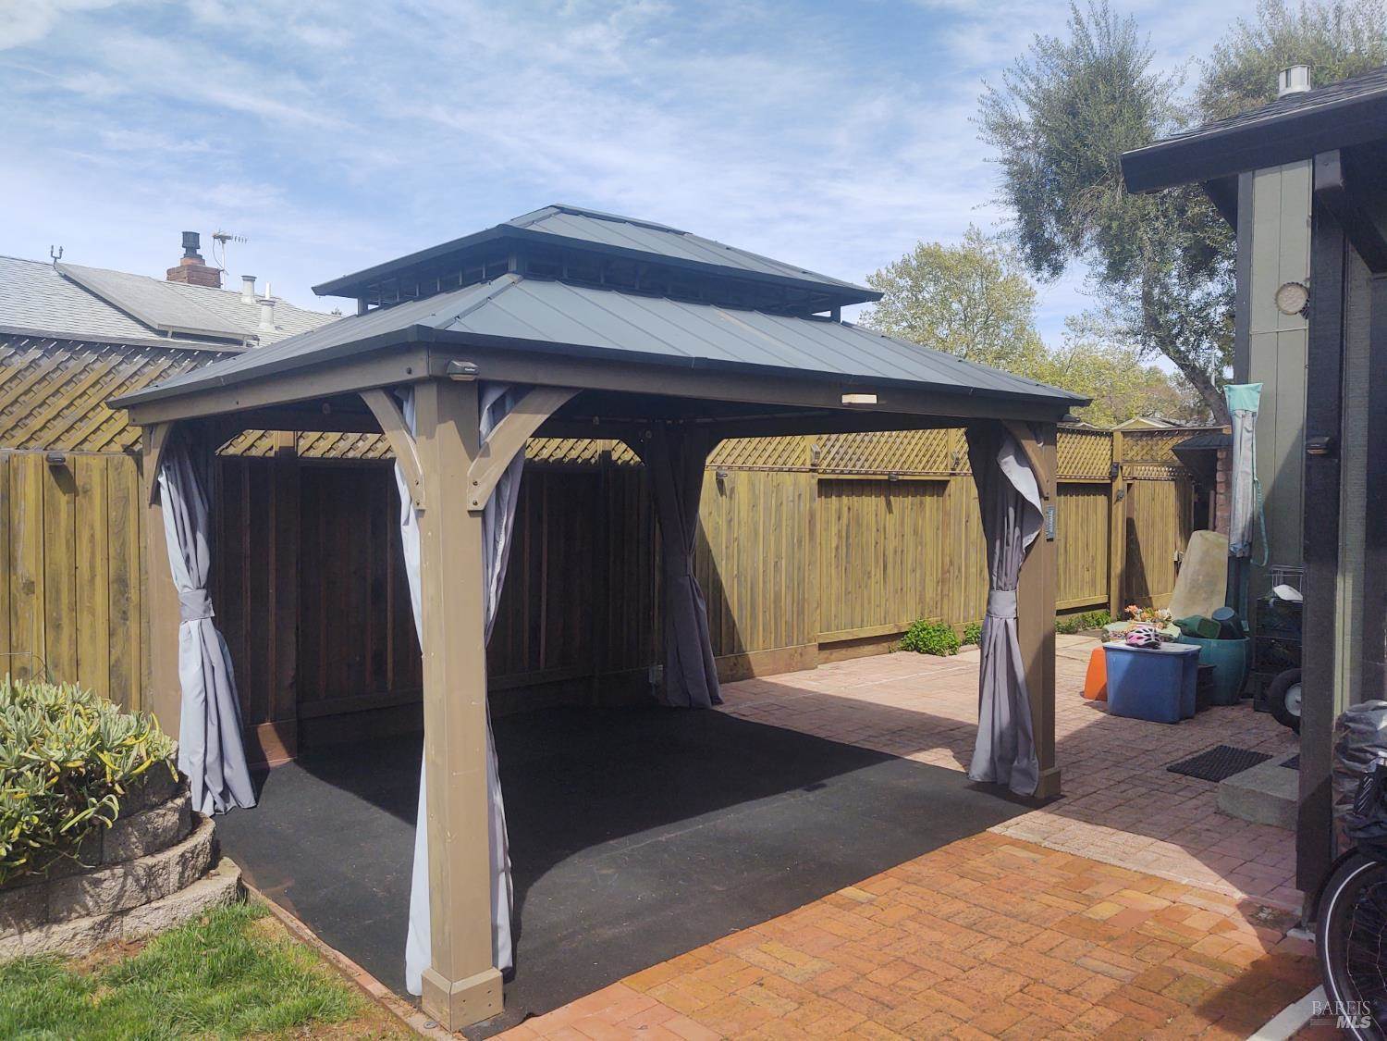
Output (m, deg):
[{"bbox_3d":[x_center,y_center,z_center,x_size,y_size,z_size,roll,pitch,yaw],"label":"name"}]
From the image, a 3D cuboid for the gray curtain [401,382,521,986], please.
[{"bbox_3d":[-0.771,0.558,3.602,0.280,1.950,0.260,-3,3,-42],"label":"gray curtain"}]

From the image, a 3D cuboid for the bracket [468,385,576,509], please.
[{"bbox_3d":[-0.543,-0.243,3.475,0.440,0.392,0.037,-3,3,-42],"label":"bracket"}]

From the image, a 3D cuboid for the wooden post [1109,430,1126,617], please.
[{"bbox_3d":[5.281,0.004,13.441,0.140,2.320,0.140,-3,3,-42],"label":"wooden post"}]

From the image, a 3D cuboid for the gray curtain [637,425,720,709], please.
[{"bbox_3d":[-0.099,0.325,7.685,0.340,1.930,0.340,-3,3,-42],"label":"gray curtain"}]

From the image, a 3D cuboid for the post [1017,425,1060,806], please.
[{"bbox_3d":[1.817,0.457,5.739,0.182,1.995,0.182,-3,3,-42],"label":"post"}]

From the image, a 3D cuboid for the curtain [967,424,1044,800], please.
[{"bbox_3d":[1.643,0.453,5.784,0.250,1.980,0.360,-3,3,-42],"label":"curtain"}]

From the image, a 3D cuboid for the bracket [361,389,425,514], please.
[{"bbox_3d":[-0.952,-0.235,3.467,0.037,0.392,0.430,-3,3,-42],"label":"bracket"}]

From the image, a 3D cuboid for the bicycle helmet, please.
[{"bbox_3d":[3.178,0.823,7.645,0.190,0.150,0.250,-2,2,-20],"label":"bicycle helmet"}]

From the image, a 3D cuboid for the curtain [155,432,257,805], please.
[{"bbox_3d":[-2.475,0.493,5.518,0.340,1.930,0.310,-3,3,-42],"label":"curtain"}]

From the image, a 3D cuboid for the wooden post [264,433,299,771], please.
[{"bbox_3d":[-2.464,0.393,6.534,0.130,2.150,0.120,-3,3,-42],"label":"wooden post"}]

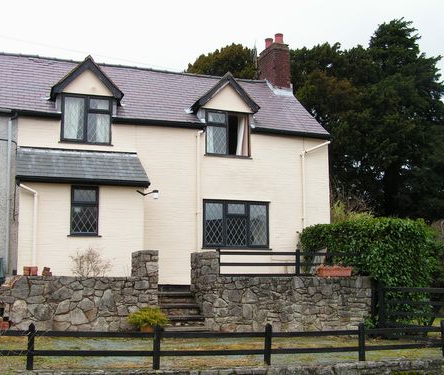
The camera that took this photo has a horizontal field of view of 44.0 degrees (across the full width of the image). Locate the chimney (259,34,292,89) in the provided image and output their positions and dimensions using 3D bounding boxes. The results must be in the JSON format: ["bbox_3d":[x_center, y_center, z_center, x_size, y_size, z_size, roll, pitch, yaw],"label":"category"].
[{"bbox_3d":[1.762,-3.969,18.016,0.620,1.880,1.200,2,-8,-17],"label":"chimney"}]

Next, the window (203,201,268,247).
[{"bbox_3d":[0.384,0.954,14.002,1.780,1.210,0.100,2,-8,-17],"label":"window"}]

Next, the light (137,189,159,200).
[{"bbox_3d":[-1.586,0.145,11.768,0.420,0.240,0.220,2,-8,-17],"label":"light"}]

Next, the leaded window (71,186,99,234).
[{"bbox_3d":[-2.857,0.482,11.461,0.570,1.060,0.100,2,-8,-17],"label":"leaded window"}]

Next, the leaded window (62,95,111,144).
[{"bbox_3d":[-3.233,-1.614,13.174,1.180,1.170,0.100,2,-8,-17],"label":"leaded window"}]

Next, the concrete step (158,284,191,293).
[{"bbox_3d":[-1.088,2.107,11.347,0.880,0.130,0.400,2,-8,-17],"label":"concrete step"}]

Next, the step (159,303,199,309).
[{"bbox_3d":[-0.910,2.349,10.736,0.880,0.110,0.400,2,-8,-17],"label":"step"}]

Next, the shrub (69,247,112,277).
[{"bbox_3d":[-2.553,1.517,10.647,0.800,0.720,0.700,2,-8,-17],"label":"shrub"}]

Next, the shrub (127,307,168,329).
[{"bbox_3d":[-1.319,2.311,9.719,0.720,0.420,0.650,2,-8,-17],"label":"shrub"}]

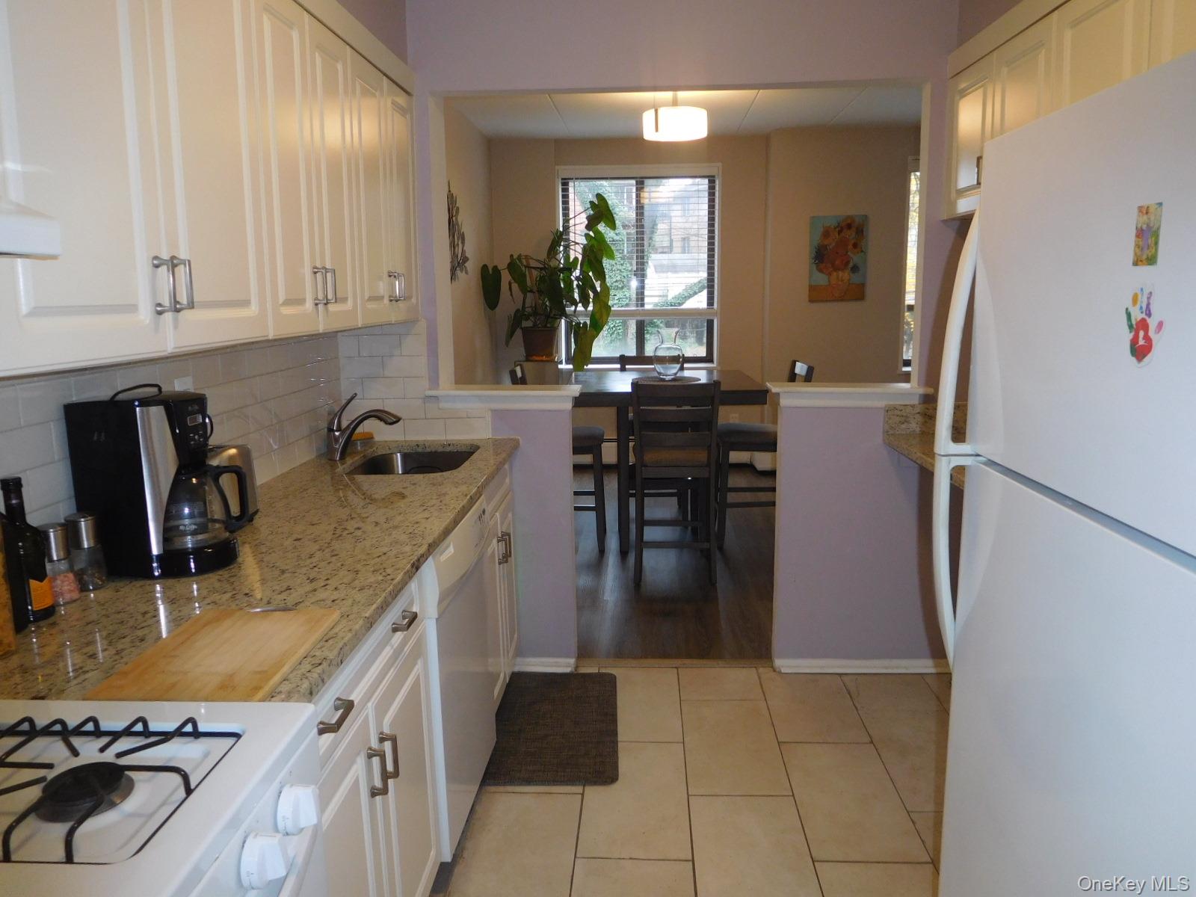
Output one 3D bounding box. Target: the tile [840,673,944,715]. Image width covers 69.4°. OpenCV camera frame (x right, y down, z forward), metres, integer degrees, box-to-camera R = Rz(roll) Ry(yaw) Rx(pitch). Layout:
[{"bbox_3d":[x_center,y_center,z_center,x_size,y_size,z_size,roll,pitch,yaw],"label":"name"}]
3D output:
[{"bbox_3d":[1.066,0.891,3.144,0.303,0.010,0.300,0,10,3],"label":"tile"}]

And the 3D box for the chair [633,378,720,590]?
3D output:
[{"bbox_3d":[0.397,0.142,4.532,0.450,1.037,0.530,0,10,2],"label":"chair"}]

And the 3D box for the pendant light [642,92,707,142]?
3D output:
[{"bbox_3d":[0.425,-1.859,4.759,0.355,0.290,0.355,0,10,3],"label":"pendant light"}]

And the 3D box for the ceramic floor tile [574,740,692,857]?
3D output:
[{"bbox_3d":[0.113,1.023,2.545,0.304,0.010,0.600,0,10,3],"label":"ceramic floor tile"}]

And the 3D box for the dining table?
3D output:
[{"bbox_3d":[0.363,0.067,5.101,1.090,0.940,1.120,0,10,3],"label":"dining table"}]

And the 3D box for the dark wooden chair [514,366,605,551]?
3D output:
[{"bbox_3d":[-0.221,0.046,5.008,0.540,1.030,0.440,0,10,3],"label":"dark wooden chair"}]

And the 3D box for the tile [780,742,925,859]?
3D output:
[{"bbox_3d":[0.721,1.011,2.509,0.303,0.010,0.602,0,10,3],"label":"tile"}]

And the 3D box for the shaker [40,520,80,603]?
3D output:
[{"bbox_3d":[-0.957,0.203,1.544,0.056,0.140,0.056,0,10,3],"label":"shaker"}]

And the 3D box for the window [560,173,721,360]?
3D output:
[{"bbox_3d":[0.322,-1.413,6.769,1.220,1.470,0.100,0,10,3],"label":"window"}]

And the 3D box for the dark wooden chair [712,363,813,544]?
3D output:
[{"bbox_3d":[0.938,0.027,5.021,0.530,1.030,0.440,0,10,3],"label":"dark wooden chair"}]

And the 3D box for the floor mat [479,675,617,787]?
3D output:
[{"bbox_3d":[-0.171,0.940,2.975,0.480,0.014,0.780,-1,10,2],"label":"floor mat"}]

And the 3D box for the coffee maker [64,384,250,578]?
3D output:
[{"bbox_3d":[-0.844,0.063,1.739,0.305,0.345,0.210,1,10,10],"label":"coffee maker"}]

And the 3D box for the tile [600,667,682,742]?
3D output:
[{"bbox_3d":[0.147,0.920,3.134,0.304,0.010,0.592,0,10,3],"label":"tile"}]

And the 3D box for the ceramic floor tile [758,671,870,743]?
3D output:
[{"bbox_3d":[0.762,0.915,3.114,0.304,0.010,0.599,0,10,3],"label":"ceramic floor tile"}]

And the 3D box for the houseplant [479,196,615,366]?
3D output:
[{"bbox_3d":[-0.374,-1.279,6.662,1.040,1.330,0.900,0,10,2],"label":"houseplant"}]

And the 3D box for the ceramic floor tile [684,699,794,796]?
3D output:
[{"bbox_3d":[0.437,0.969,2.827,0.304,0.010,0.606,0,10,3],"label":"ceramic floor tile"}]

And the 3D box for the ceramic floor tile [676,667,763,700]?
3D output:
[{"bbox_3d":[0.463,0.893,3.265,0.304,0.010,0.279,0,10,3],"label":"ceramic floor tile"}]

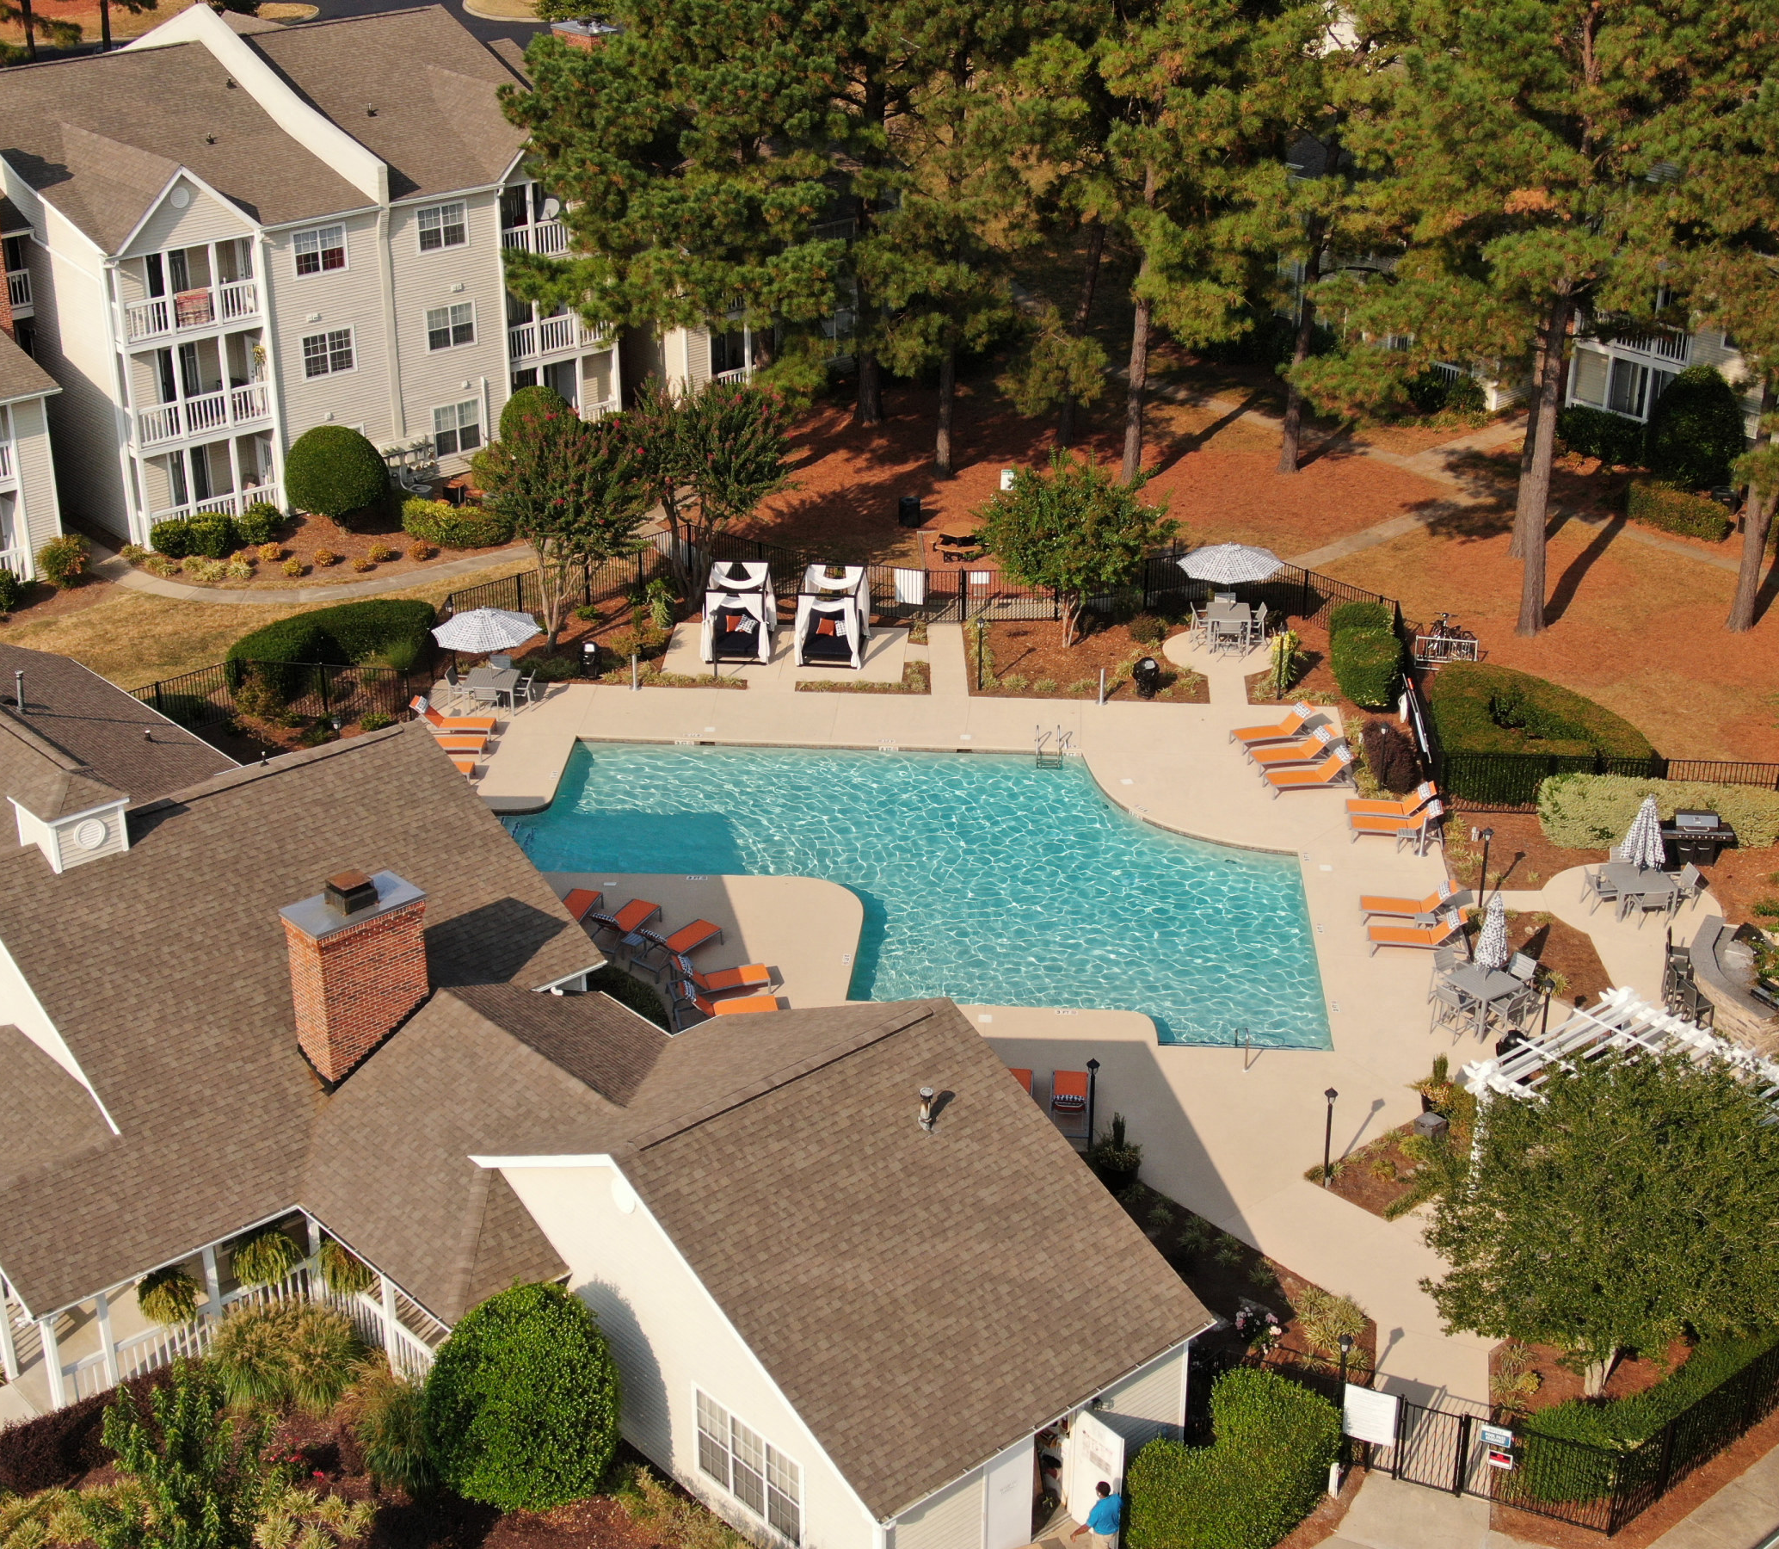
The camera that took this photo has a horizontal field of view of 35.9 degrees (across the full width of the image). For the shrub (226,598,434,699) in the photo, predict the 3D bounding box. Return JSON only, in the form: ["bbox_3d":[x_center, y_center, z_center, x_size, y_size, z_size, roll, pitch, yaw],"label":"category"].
[{"bbox_3d":[-14.120,-3.229,69.863,4.800,1.450,3.600,2,26,4],"label":"shrub"}]

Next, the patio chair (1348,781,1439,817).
[{"bbox_3d":[11.401,0.684,62.333,1.970,0.900,0.690,2,26,4],"label":"patio chair"}]

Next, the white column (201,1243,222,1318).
[{"bbox_3d":[-10.880,8.516,44.309,0.160,2.350,0.160,-21,33,-37],"label":"white column"}]

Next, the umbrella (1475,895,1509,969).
[{"bbox_3d":[11.486,3.562,52.648,0.620,2.800,0.620,-16,28,-32],"label":"umbrella"}]

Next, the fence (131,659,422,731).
[{"bbox_3d":[-15.216,-1.838,67.484,6.700,1.450,1.600,-6,24,-12],"label":"fence"}]

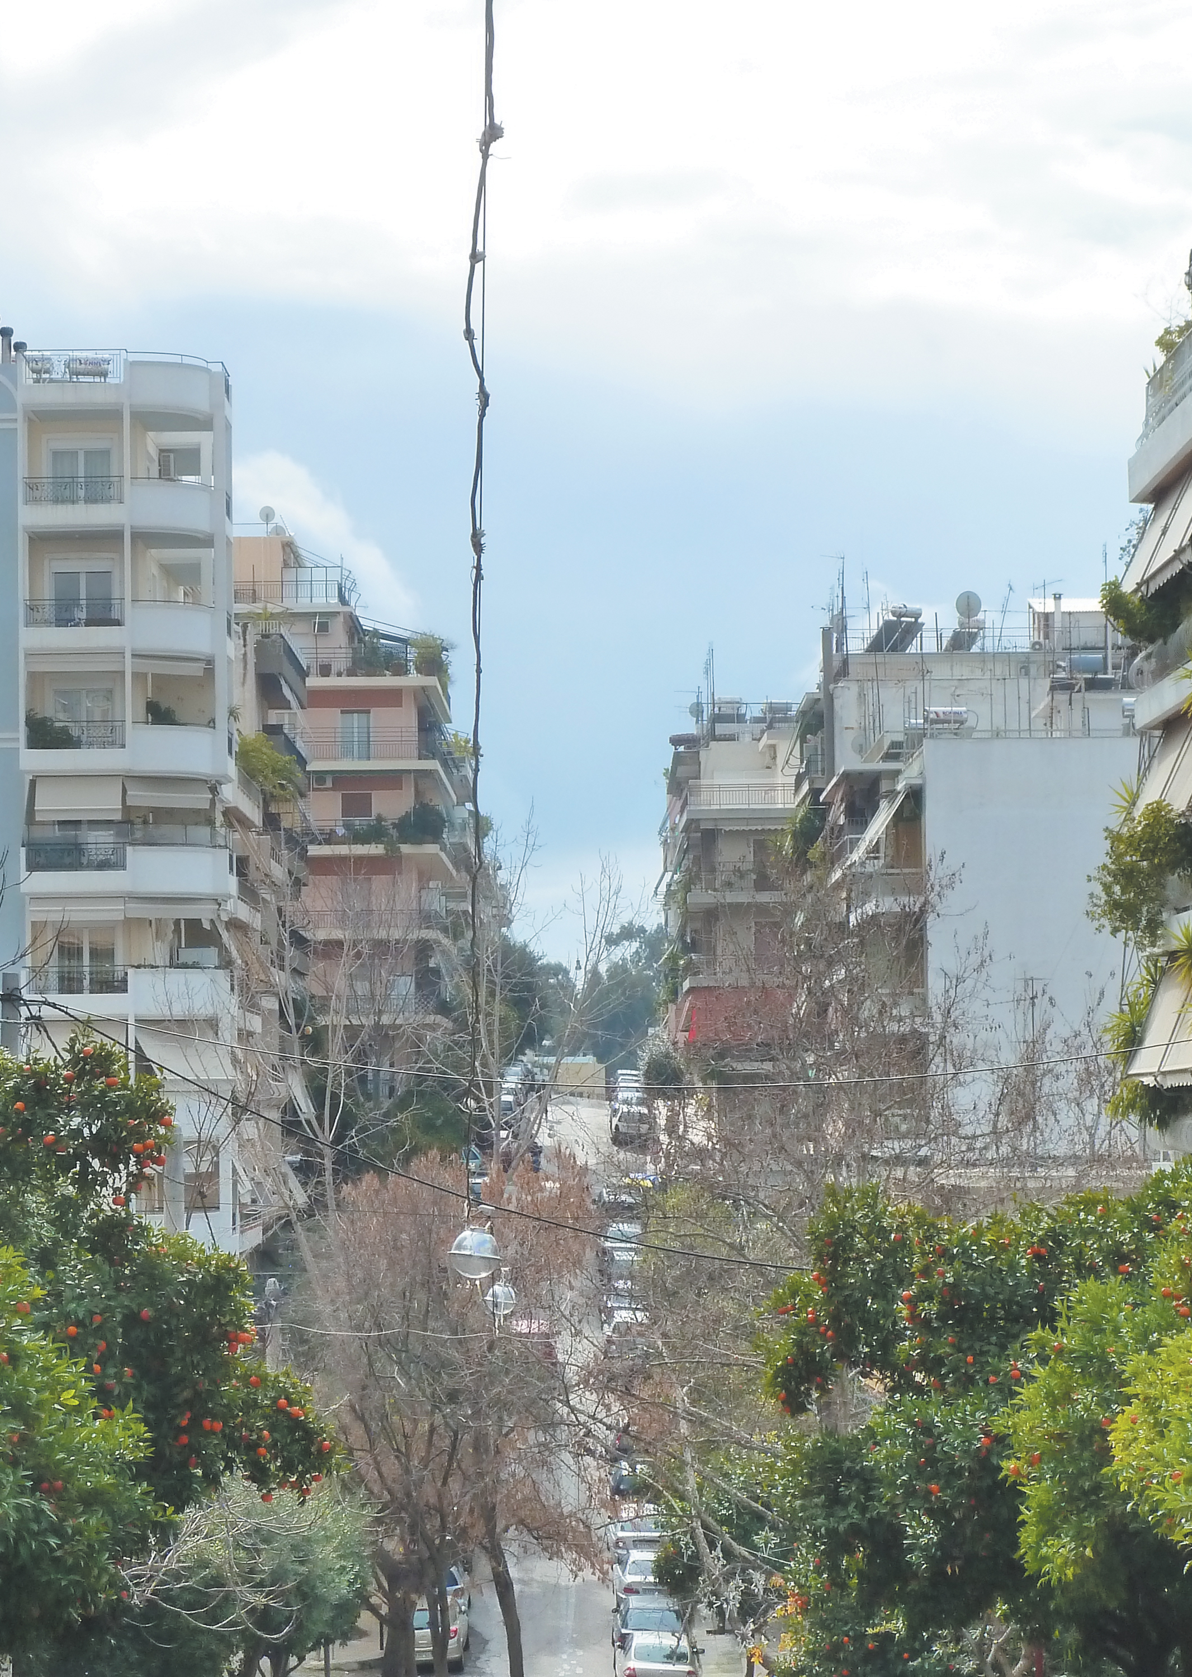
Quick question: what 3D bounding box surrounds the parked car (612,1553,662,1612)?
[{"bbox_3d":[1.383,18.001,112.334,1.700,1.430,4.300,-1,2,-1],"label":"parked car"}]

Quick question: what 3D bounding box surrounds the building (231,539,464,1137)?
[{"bbox_3d":[-10.537,1.670,172.850,9.790,24.280,15.500,-1,-4,-1],"label":"building"}]

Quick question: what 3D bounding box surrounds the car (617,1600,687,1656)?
[{"bbox_3d":[1.325,18.263,106.806,1.700,1.450,4.200,-1,1,-1],"label":"car"}]

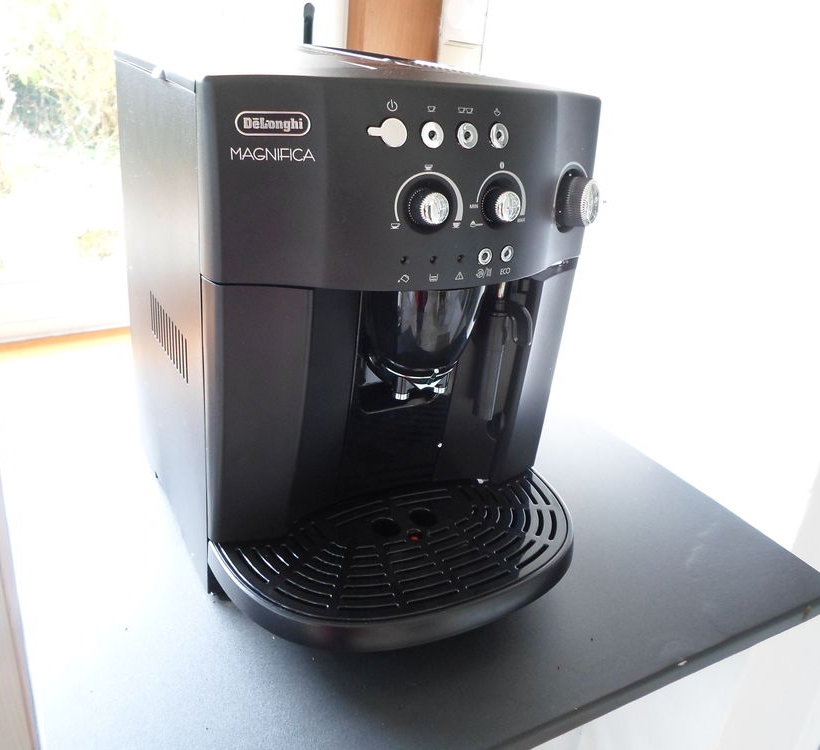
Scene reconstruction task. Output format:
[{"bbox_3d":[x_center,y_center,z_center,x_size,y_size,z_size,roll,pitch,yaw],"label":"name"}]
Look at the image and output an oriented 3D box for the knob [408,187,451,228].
[{"bbox_3d":[0.012,-0.099,0.426,0.022,0.022,0.016,-8,18,-27],"label":"knob"}]

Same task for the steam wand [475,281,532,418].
[{"bbox_3d":[0.071,-0.018,0.540,0.042,0.111,0.024,-9,29,-29],"label":"steam wand"}]

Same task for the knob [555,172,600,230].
[{"bbox_3d":[0.118,-0.119,0.501,0.020,0.035,0.035,12,24,33],"label":"knob"}]

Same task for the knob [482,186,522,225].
[{"bbox_3d":[0.059,-0.106,0.453,0.022,0.022,0.016,-11,19,-32],"label":"knob"}]

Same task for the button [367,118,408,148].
[{"bbox_3d":[-0.012,-0.136,0.406,0.025,0.016,0.005,-6,17,-25],"label":"button"}]

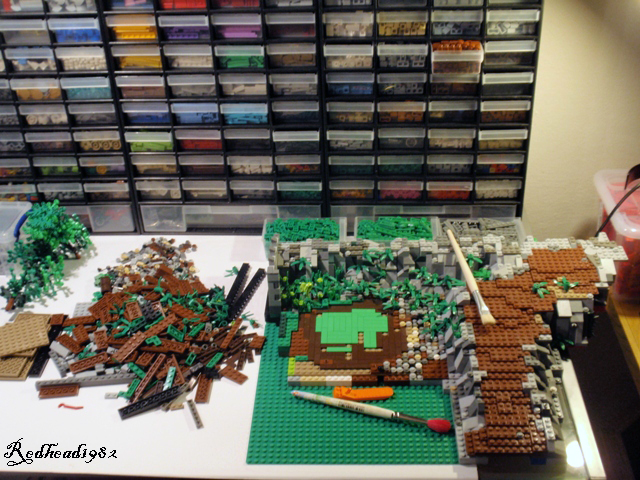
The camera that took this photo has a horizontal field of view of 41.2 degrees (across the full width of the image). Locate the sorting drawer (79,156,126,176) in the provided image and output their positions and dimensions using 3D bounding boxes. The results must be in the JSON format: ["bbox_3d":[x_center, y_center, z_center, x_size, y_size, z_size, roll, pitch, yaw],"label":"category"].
[{"bbox_3d":[-0.333,-0.150,1.382,0.070,0.037,0.138,0,32,4],"label":"sorting drawer"}]

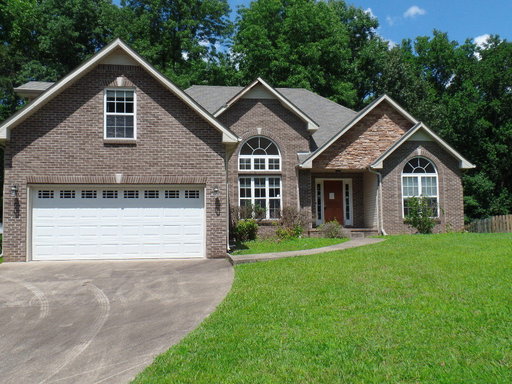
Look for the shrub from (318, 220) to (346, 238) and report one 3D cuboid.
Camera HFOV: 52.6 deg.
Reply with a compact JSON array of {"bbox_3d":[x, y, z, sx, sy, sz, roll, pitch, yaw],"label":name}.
[{"bbox_3d":[3.036,1.496,20.529,1.148,0.732,0.900,0,-4,-9],"label":"shrub"}]

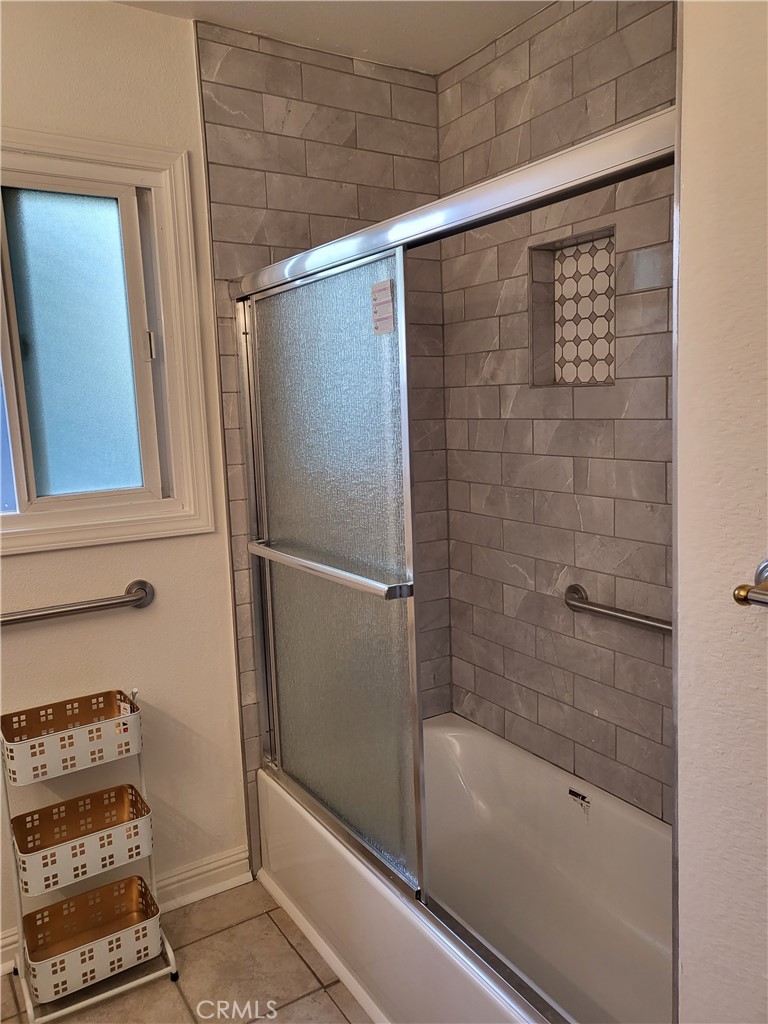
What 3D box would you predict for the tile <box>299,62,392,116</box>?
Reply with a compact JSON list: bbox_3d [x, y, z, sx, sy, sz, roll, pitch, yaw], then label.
[{"bbox_3d":[-0.109,-1.266,2.324,0.304,0.101,0.009,-7,9,-32],"label":"tile"}]

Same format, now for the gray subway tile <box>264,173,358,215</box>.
[{"bbox_3d":[-0.209,-0.941,2.298,0.304,0.101,0.009,-7,9,-32],"label":"gray subway tile"}]

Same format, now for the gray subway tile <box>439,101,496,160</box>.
[{"bbox_3d":[0.258,-1.169,2.366,0.010,0.100,0.275,-7,9,-32],"label":"gray subway tile"}]

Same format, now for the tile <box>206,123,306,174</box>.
[{"bbox_3d":[-0.353,-1.008,2.151,0.298,0.101,0.009,-7,9,-32],"label":"tile"}]

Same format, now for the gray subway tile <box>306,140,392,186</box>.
[{"bbox_3d":[-0.101,-1.058,2.353,0.304,0.101,0.009,-7,9,-32],"label":"gray subway tile"}]

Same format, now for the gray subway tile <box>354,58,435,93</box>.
[{"bbox_3d":[0.037,-1.345,2.376,0.303,0.049,0.010,-7,9,-32],"label":"gray subway tile"}]

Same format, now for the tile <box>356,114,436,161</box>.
[{"bbox_3d":[0.043,-1.166,2.401,0.303,0.100,0.010,-7,9,-32],"label":"tile"}]

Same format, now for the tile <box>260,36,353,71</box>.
[{"bbox_3d":[-0.219,-1.301,2.200,0.301,0.040,0.010,-7,10,-33],"label":"tile"}]

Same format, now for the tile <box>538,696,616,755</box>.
[{"bbox_3d":[0.563,0.624,2.275,0.009,0.101,0.304,-7,9,-32],"label":"tile"}]

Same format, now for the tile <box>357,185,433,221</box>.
[{"bbox_3d":[0.051,-0.961,2.429,0.303,0.100,0.010,-7,9,-32],"label":"tile"}]

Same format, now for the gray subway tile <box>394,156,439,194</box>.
[{"bbox_3d":[0.103,-1.065,2.437,0.175,0.101,0.009,-7,9,-32],"label":"gray subway tile"}]

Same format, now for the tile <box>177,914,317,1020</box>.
[{"bbox_3d":[-0.375,1.210,2.022,0.303,0.009,0.350,-7,9,-32],"label":"tile"}]

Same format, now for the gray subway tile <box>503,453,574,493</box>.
[{"bbox_3d":[0.457,-0.117,2.296,0.009,0.101,0.304,-7,9,-32],"label":"gray subway tile"}]

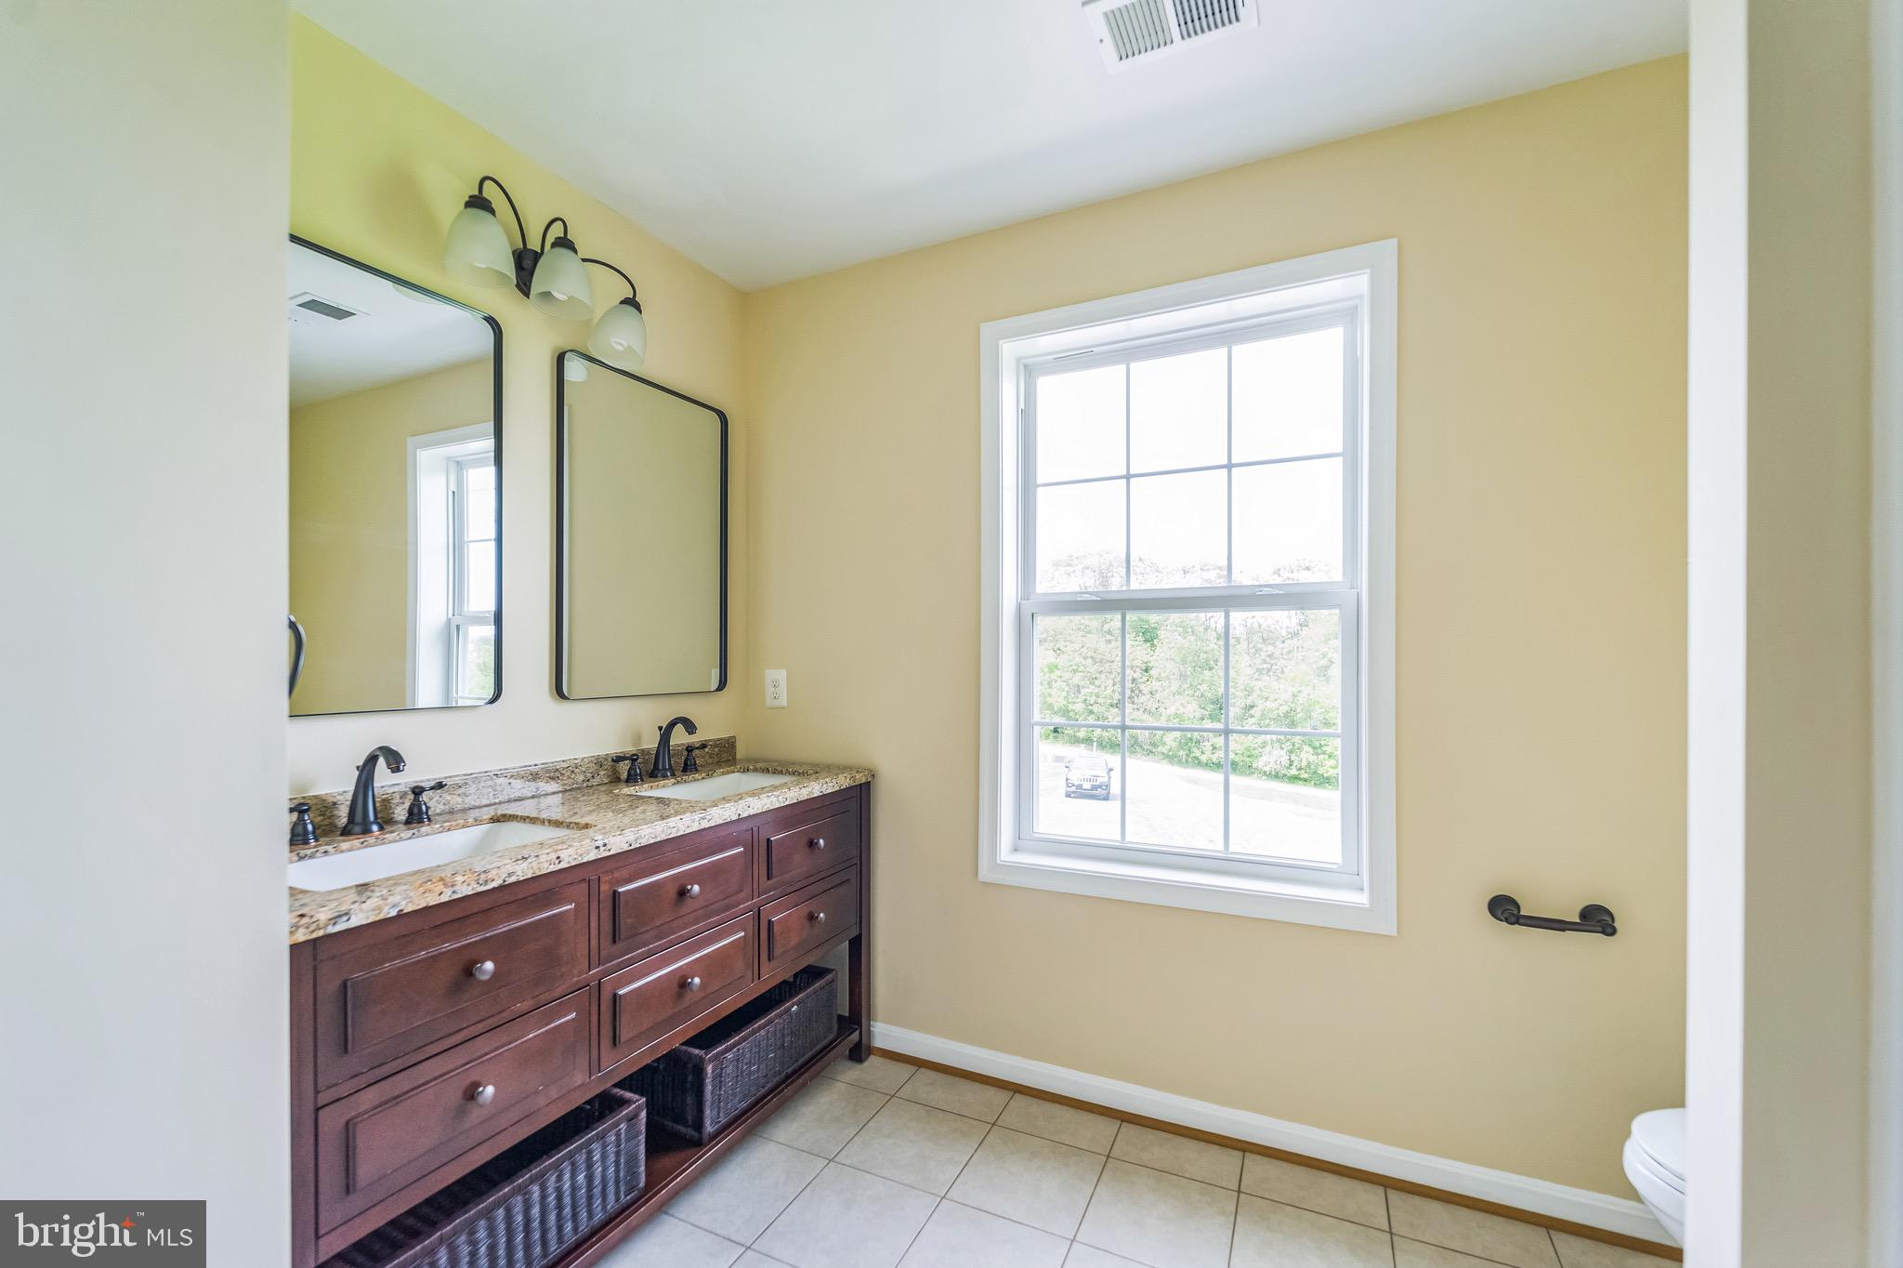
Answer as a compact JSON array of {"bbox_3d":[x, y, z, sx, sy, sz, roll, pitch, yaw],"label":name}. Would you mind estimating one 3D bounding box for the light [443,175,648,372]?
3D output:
[{"bbox_3d":[-0.947,-0.858,1.766,0.230,0.235,0.525,-1,-1,25],"label":"light"}]

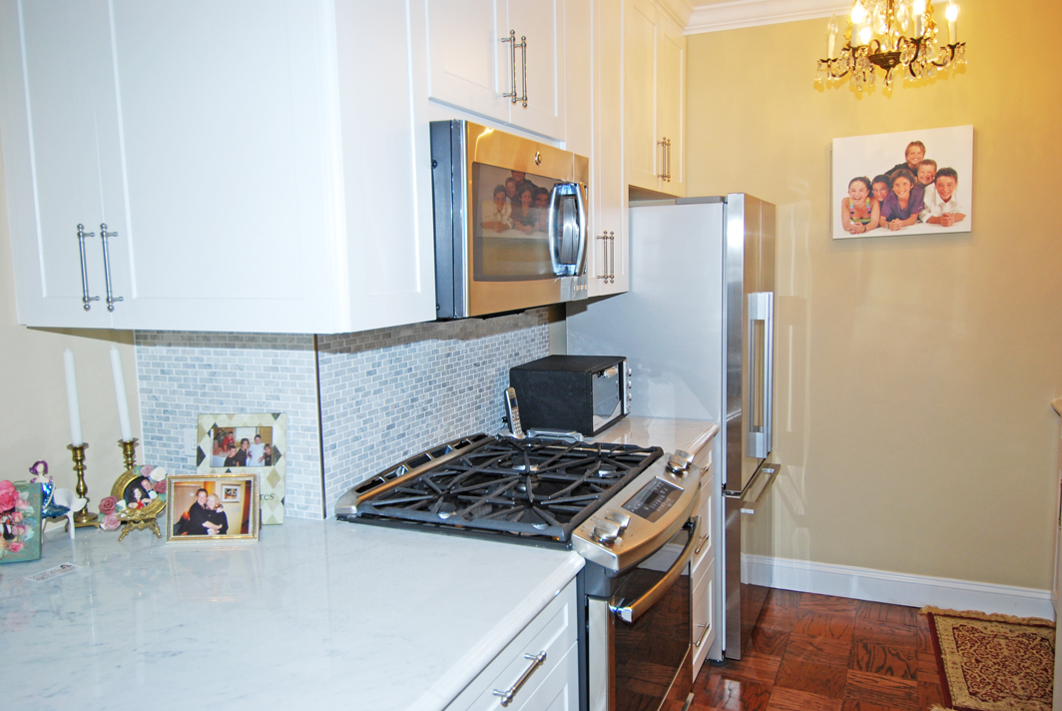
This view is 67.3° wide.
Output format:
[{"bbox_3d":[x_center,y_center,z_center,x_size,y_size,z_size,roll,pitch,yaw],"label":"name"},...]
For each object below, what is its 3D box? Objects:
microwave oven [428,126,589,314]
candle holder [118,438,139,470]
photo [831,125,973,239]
[{"bbox_3d":[-0.139,-0.340,2.151,0.385,0.425,0.750,2,7,25],"label":"microwave oven"},{"bbox_3d":[-0.951,0.297,1.899,0.072,0.190,0.072,-3,7,-14],"label":"candle holder"},{"bbox_3d":[1.499,-0.694,3.235,0.510,0.410,0.032,2,7,25],"label":"photo"}]

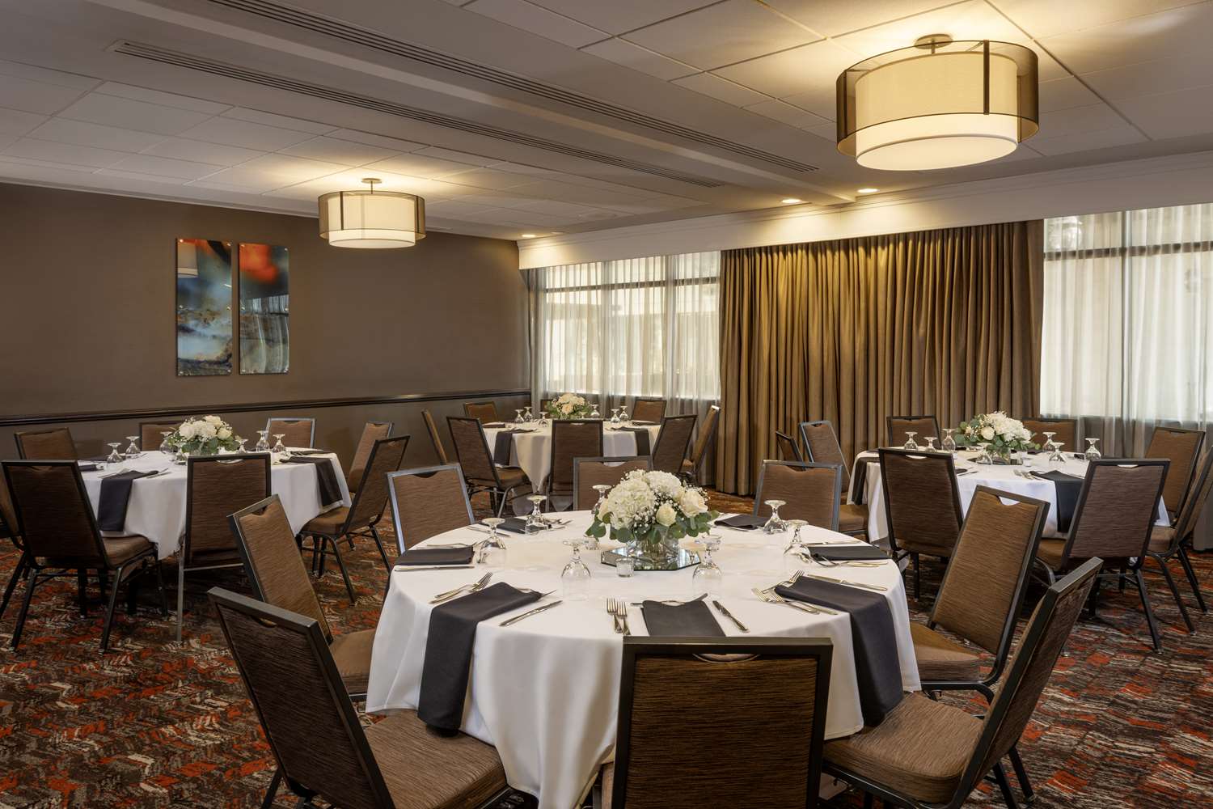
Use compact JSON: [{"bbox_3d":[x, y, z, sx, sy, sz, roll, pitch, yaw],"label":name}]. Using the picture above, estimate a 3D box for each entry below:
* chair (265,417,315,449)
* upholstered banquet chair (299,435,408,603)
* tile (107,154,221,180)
[{"bbox_3d":[-2.361,0.592,5.681,0.450,0.930,0.620,0,4,6],"label":"chair"},{"bbox_3d":[-1.510,0.639,4.712,0.604,0.909,0.462,1,4,14],"label":"upholstered banquet chair"},{"bbox_3d":[-3.034,-1.650,5.611,0.610,0.020,0.610,4,6,44],"label":"tile"}]

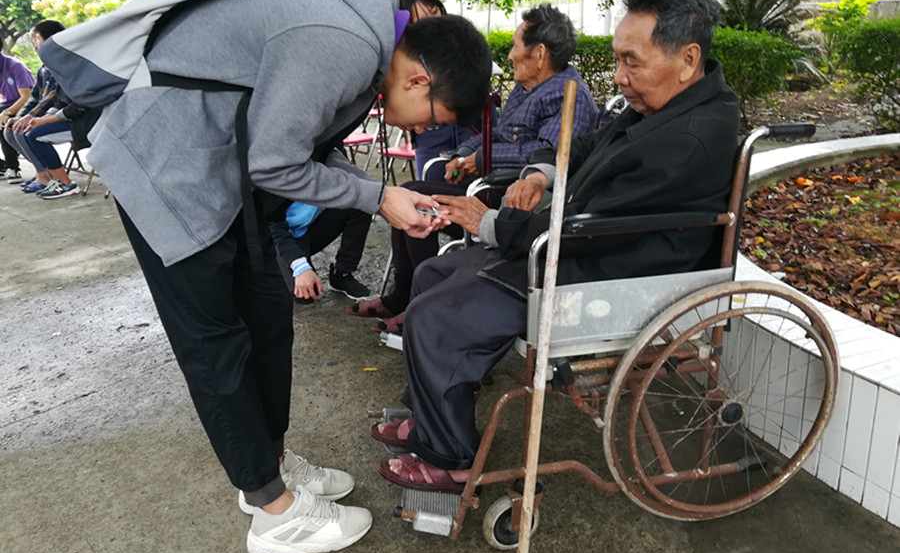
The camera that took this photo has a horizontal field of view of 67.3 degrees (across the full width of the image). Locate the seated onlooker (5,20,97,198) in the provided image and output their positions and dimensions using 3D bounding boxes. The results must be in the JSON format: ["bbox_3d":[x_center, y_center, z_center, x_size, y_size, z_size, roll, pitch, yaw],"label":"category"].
[{"bbox_3d":[-2.720,-1.190,4.630,0.850,1.300,0.520,-18,24,-36],"label":"seated onlooker"}]

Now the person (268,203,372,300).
[{"bbox_3d":[-0.680,-0.360,3.120,0.680,0.980,0.500,7,22,28],"label":"person"}]

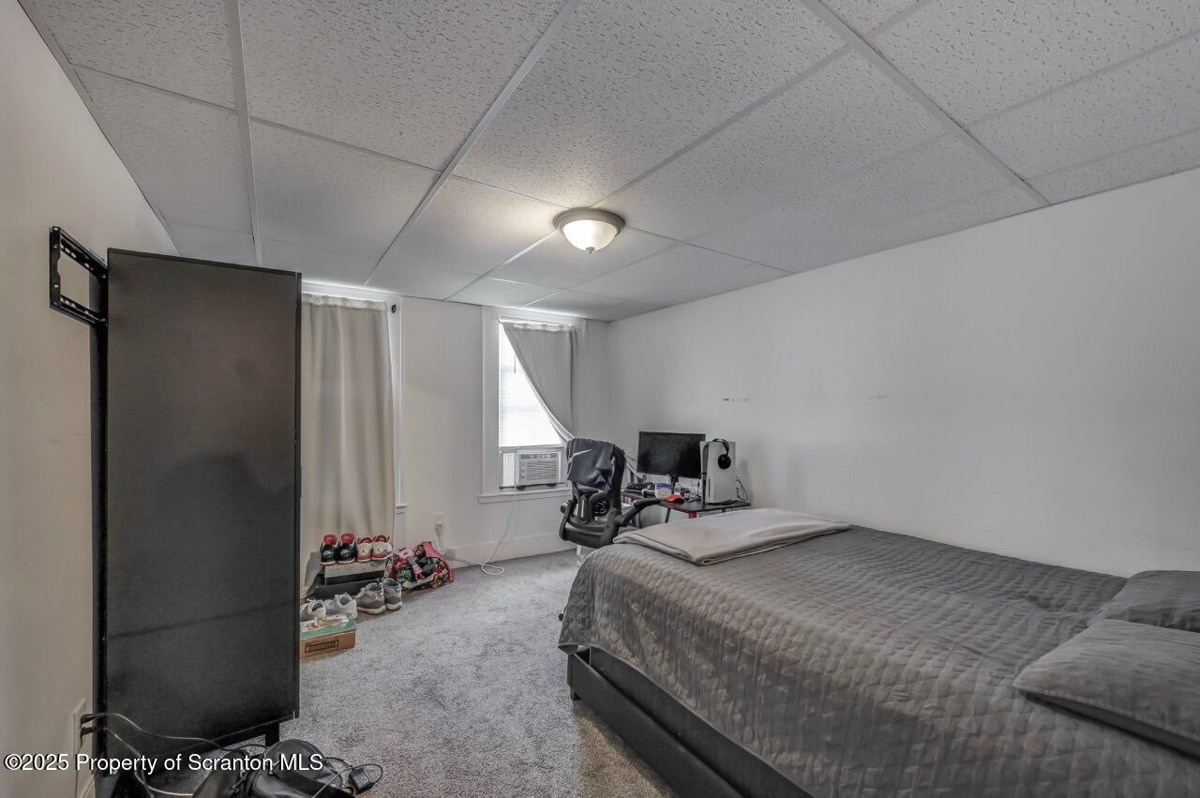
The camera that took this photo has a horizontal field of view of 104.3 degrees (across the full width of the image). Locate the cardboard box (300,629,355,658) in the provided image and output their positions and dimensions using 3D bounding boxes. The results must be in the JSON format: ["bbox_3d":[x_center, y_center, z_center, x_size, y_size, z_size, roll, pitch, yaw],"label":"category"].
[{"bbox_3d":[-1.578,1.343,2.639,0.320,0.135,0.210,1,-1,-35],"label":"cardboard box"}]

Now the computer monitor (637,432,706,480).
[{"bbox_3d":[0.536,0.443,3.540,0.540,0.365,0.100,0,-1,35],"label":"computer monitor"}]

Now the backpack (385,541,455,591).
[{"bbox_3d":[-1.380,1.278,3.587,0.450,0.300,0.250,1,-1,-35],"label":"backpack"}]

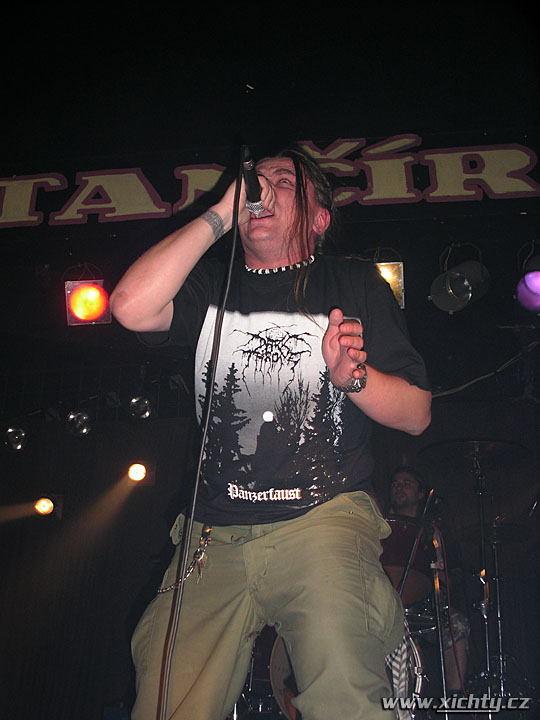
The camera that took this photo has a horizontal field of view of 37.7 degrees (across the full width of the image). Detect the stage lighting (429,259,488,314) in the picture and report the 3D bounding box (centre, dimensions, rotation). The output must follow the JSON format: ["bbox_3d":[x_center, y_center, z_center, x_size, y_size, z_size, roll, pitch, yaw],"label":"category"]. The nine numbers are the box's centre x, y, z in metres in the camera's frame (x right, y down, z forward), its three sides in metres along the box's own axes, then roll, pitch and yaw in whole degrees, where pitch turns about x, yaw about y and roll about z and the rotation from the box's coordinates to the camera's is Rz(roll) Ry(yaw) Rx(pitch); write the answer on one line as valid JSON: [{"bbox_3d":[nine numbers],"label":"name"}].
[{"bbox_3d":[1.032,-0.403,4.267,0.225,0.225,0.300,11,22,32],"label":"stage lighting"}]

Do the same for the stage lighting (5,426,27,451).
[{"bbox_3d":[-2.220,0.663,7.008,0.200,0.200,0.220,1,12,1],"label":"stage lighting"}]

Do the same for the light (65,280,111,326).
[{"bbox_3d":[-0.987,-0.343,4.384,0.240,0.240,0.280,0,16,-4],"label":"light"}]

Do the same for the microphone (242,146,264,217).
[{"bbox_3d":[-0.035,-0.373,1.660,0.048,0.175,0.048,-5,26,3],"label":"microphone"}]

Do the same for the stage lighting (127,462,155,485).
[{"bbox_3d":[-1.103,0.954,6.902,0.210,0.200,0.220,5,18,14],"label":"stage lighting"}]

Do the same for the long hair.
[{"bbox_3d":[0.071,-0.289,1.740,0.160,0.350,0.190,7,17,20],"label":"long hair"}]

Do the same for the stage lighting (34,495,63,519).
[{"bbox_3d":[-1.885,1.254,6.894,0.210,0.200,0.220,10,13,29],"label":"stage lighting"}]

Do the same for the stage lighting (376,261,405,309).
[{"bbox_3d":[0.616,-0.439,4.280,0.235,0.235,0.280,3,20,8],"label":"stage lighting"}]

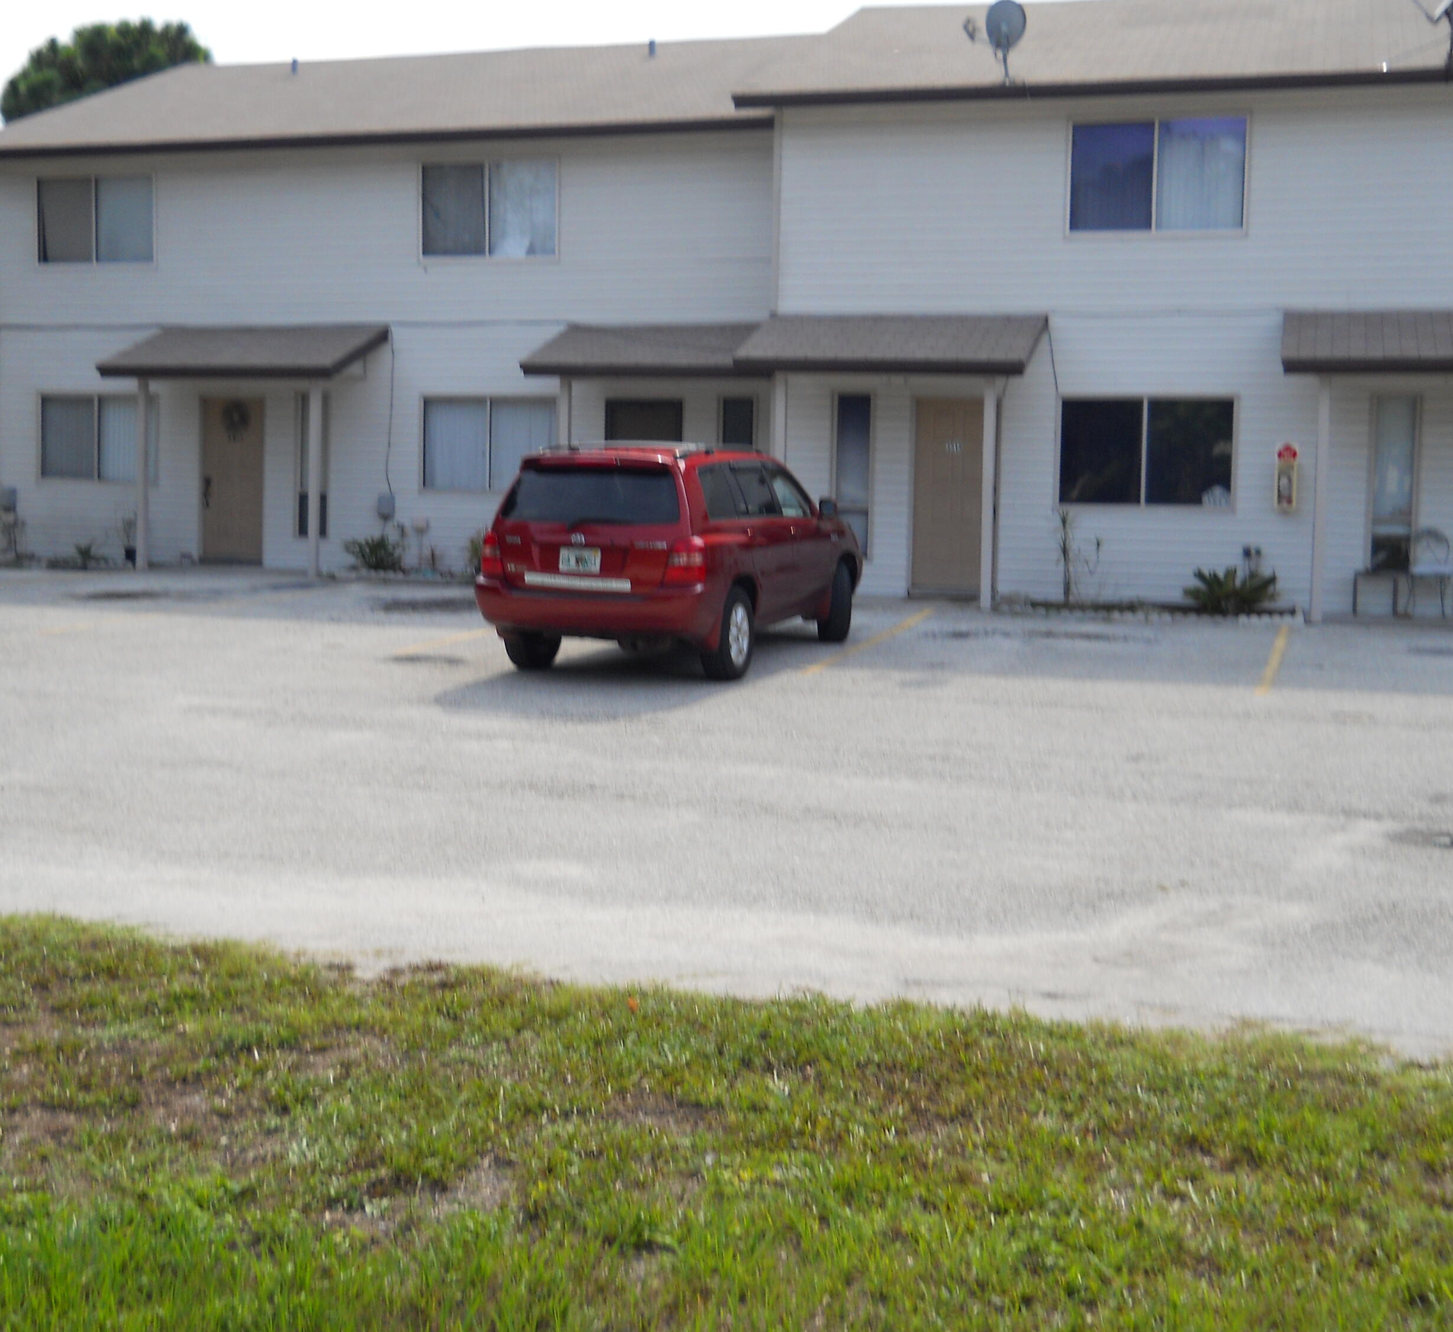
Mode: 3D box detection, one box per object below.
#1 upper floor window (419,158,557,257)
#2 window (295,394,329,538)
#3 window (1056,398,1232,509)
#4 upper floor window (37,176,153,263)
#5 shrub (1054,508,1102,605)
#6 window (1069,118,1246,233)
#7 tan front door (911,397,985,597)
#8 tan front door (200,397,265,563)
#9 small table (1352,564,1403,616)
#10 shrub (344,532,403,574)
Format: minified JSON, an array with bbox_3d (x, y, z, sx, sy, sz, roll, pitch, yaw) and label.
[{"bbox_3d":[-2.901,-5.563,23.134,1.770,1.170,0.100,3,4,16],"label":"upper floor window"},{"bbox_3d":[-5.306,-2.559,24.296,0.484,1.846,0.100,2,5,16],"label":"window"},{"bbox_3d":[4.442,-2.261,20.094,1.818,1.139,0.100,2,5,16],"label":"window"},{"bbox_3d":[-8.282,-5.848,24.917,1.790,1.122,0.100,2,5,16],"label":"upper floor window"},{"bbox_3d":[3.686,-1.147,19.937,0.504,1.011,0.450,2,5,16],"label":"shrub"},{"bbox_3d":[4.506,-5.126,19.859,1.811,1.149,0.100,2,5,16],"label":"window"},{"bbox_3d":[2.453,-1.795,20.223,0.940,2.080,0.080,3,4,16],"label":"tan front door"},{"bbox_3d":[-6.326,-2.374,24.388,0.940,2.080,0.080,3,4,16],"label":"tan front door"},{"bbox_3d":[6.567,-0.739,19.198,0.450,0.480,0.420,2,3,15],"label":"small table"},{"bbox_3d":[-4.342,-1.401,23.440,0.700,0.540,0.620,3,4,16],"label":"shrub"}]

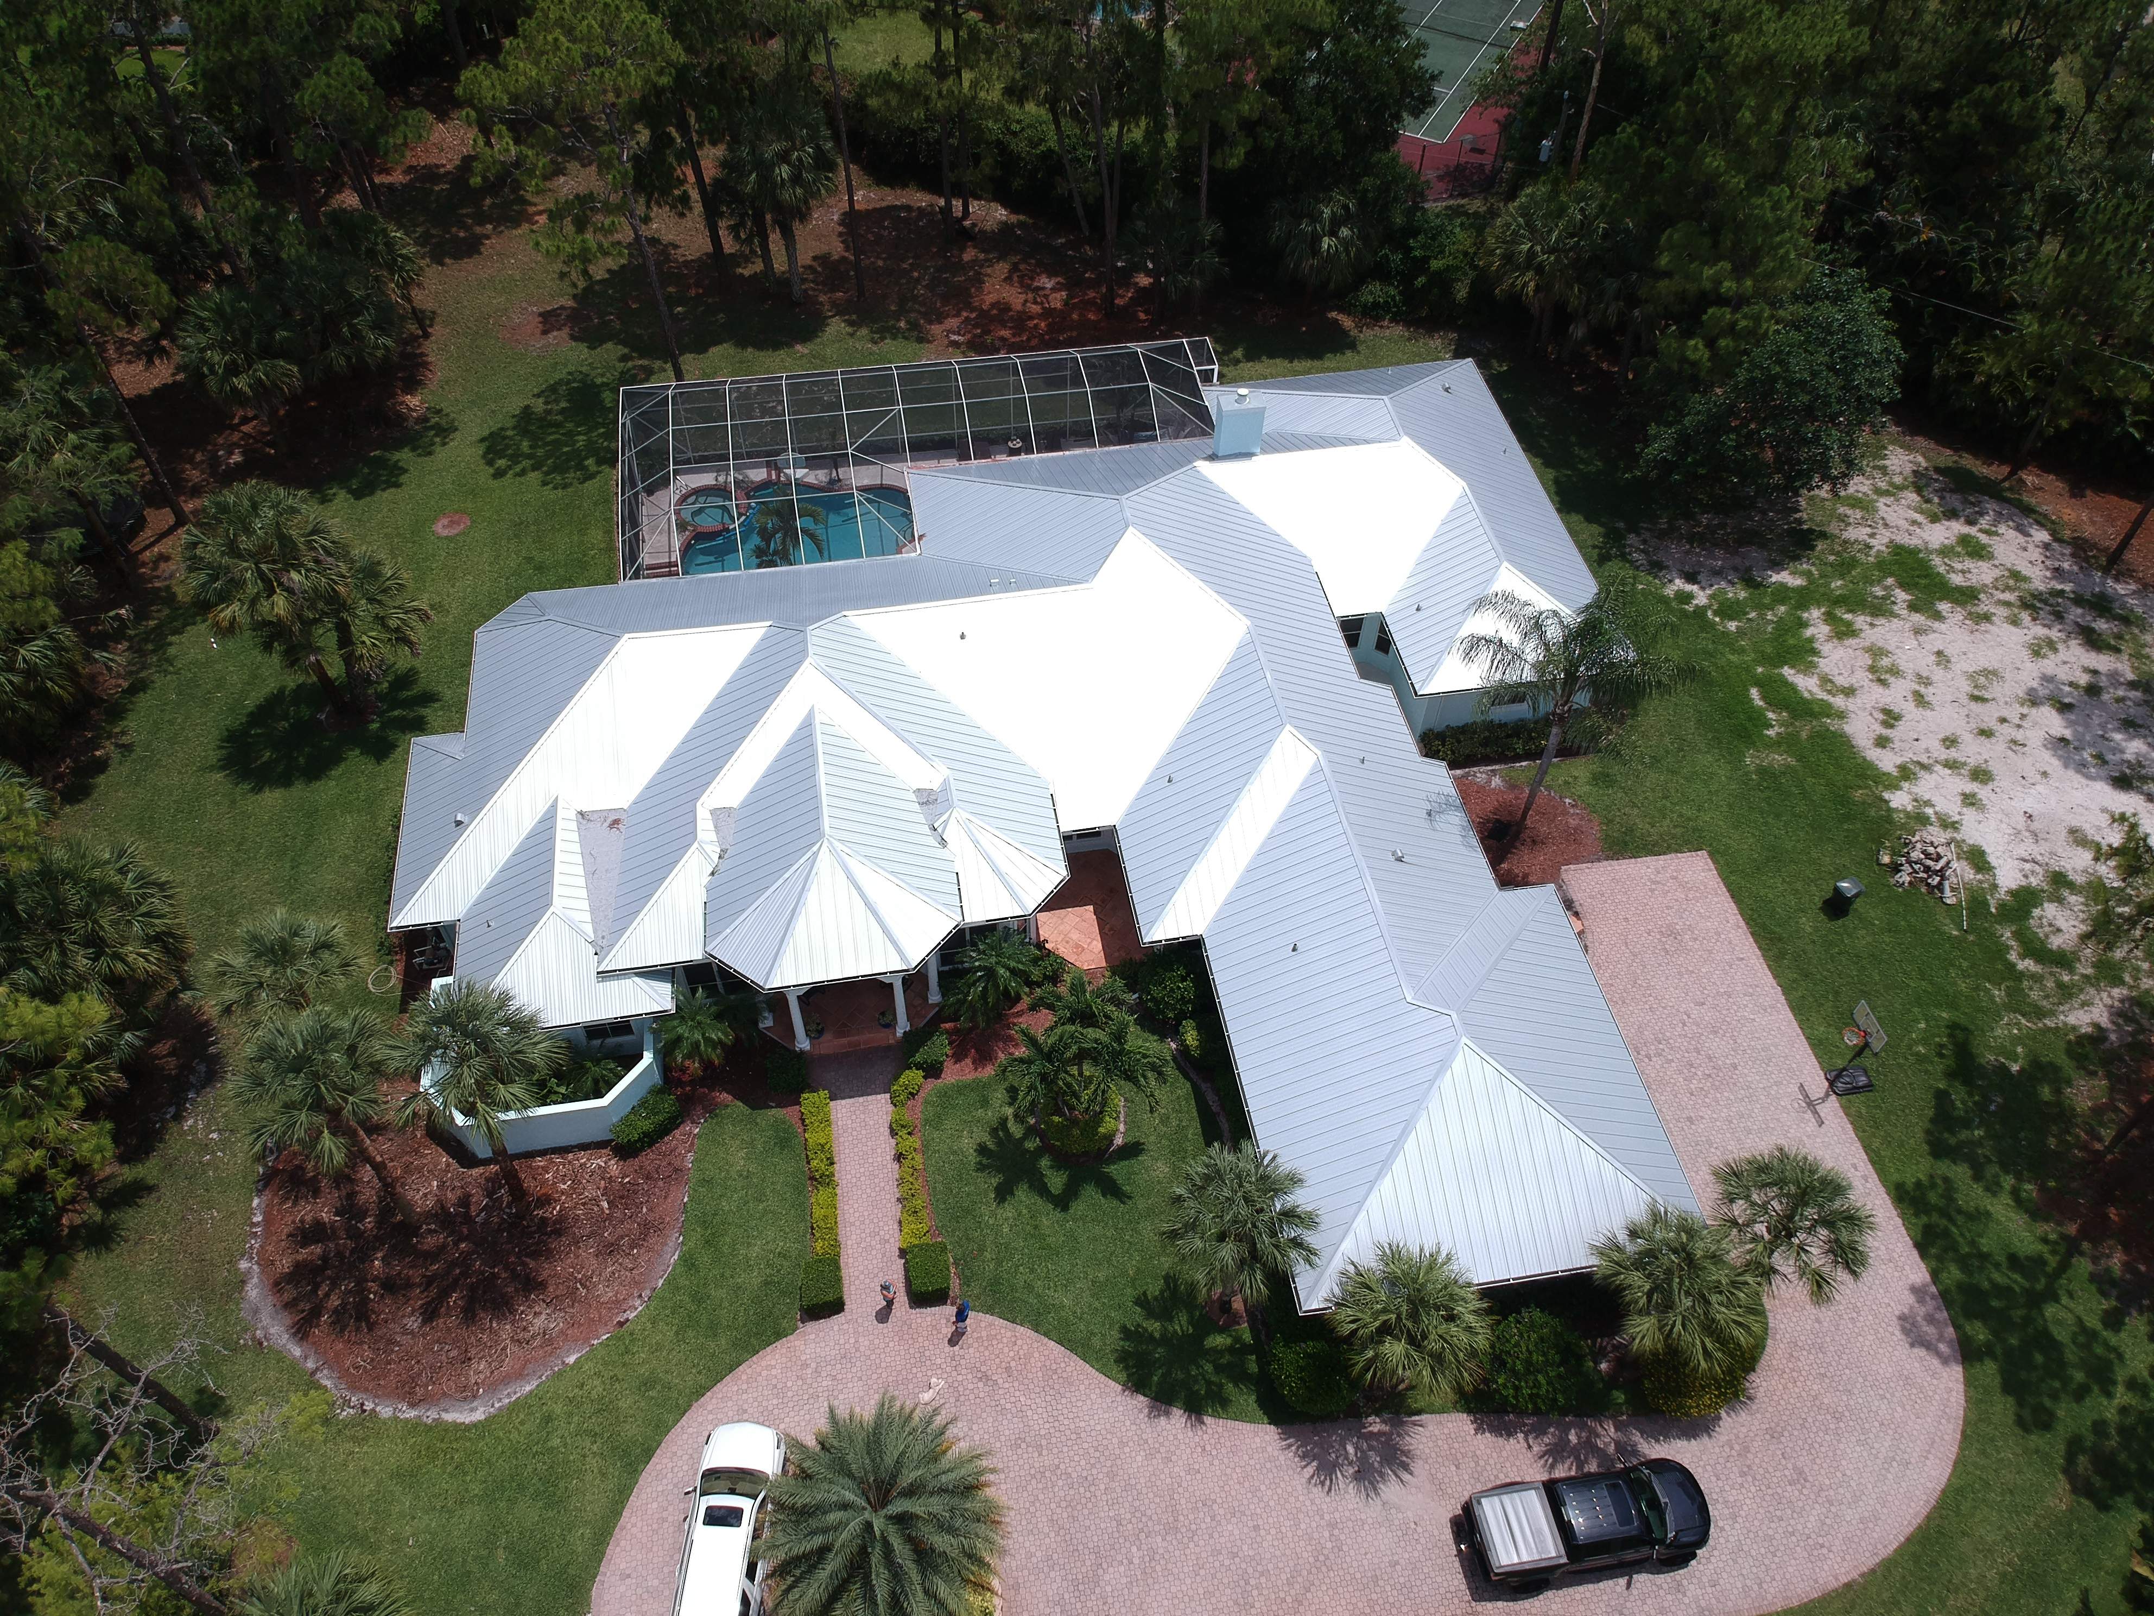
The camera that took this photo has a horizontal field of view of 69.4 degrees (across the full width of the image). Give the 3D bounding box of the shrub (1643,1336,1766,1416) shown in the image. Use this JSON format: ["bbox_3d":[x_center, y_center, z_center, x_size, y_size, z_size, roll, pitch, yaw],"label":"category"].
[{"bbox_3d":[15.748,14.059,39.335,2.750,1.600,2.550,-7,51,-6],"label":"shrub"}]

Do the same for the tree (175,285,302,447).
[{"bbox_3d":[-31.968,-16.475,60.299,4.700,6.600,4.600,-7,51,-6],"label":"tree"}]

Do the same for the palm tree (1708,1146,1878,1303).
[{"bbox_3d":[16.992,11.291,38.711,3.618,7.347,3.744,-7,51,-7],"label":"palm tree"}]

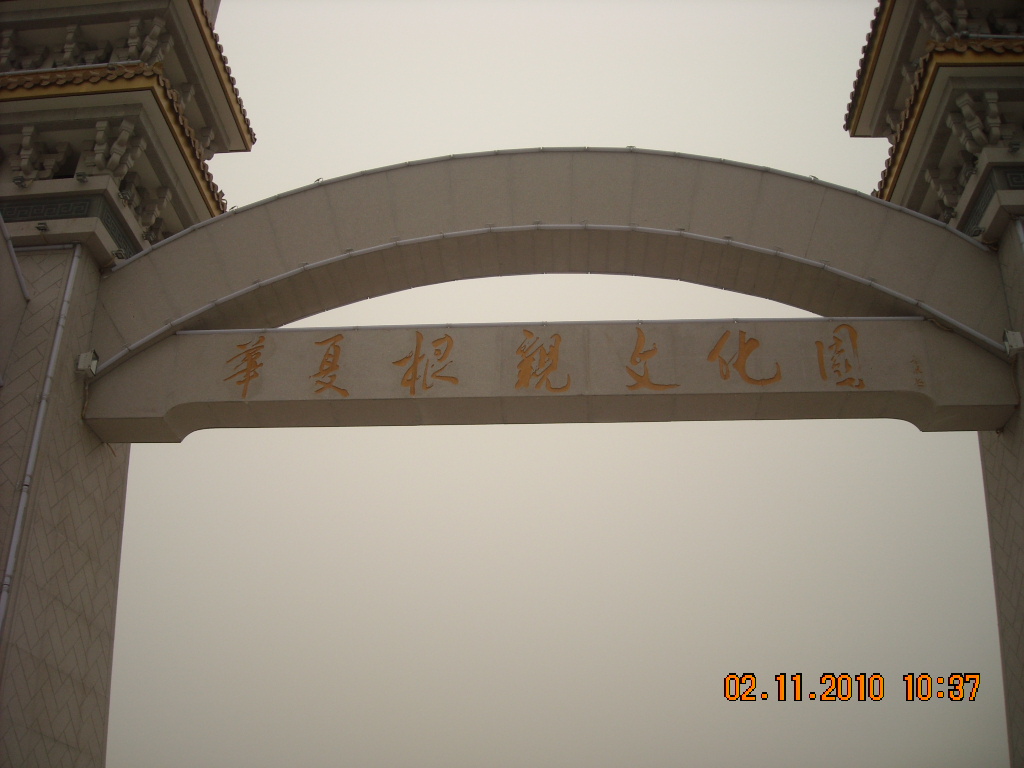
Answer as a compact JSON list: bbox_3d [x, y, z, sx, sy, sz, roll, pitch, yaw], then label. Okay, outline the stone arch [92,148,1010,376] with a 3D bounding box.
[{"bbox_3d":[0.644,-2.490,23.712,19.836,5.871,1.862,-1,-27,3],"label":"stone arch"}]

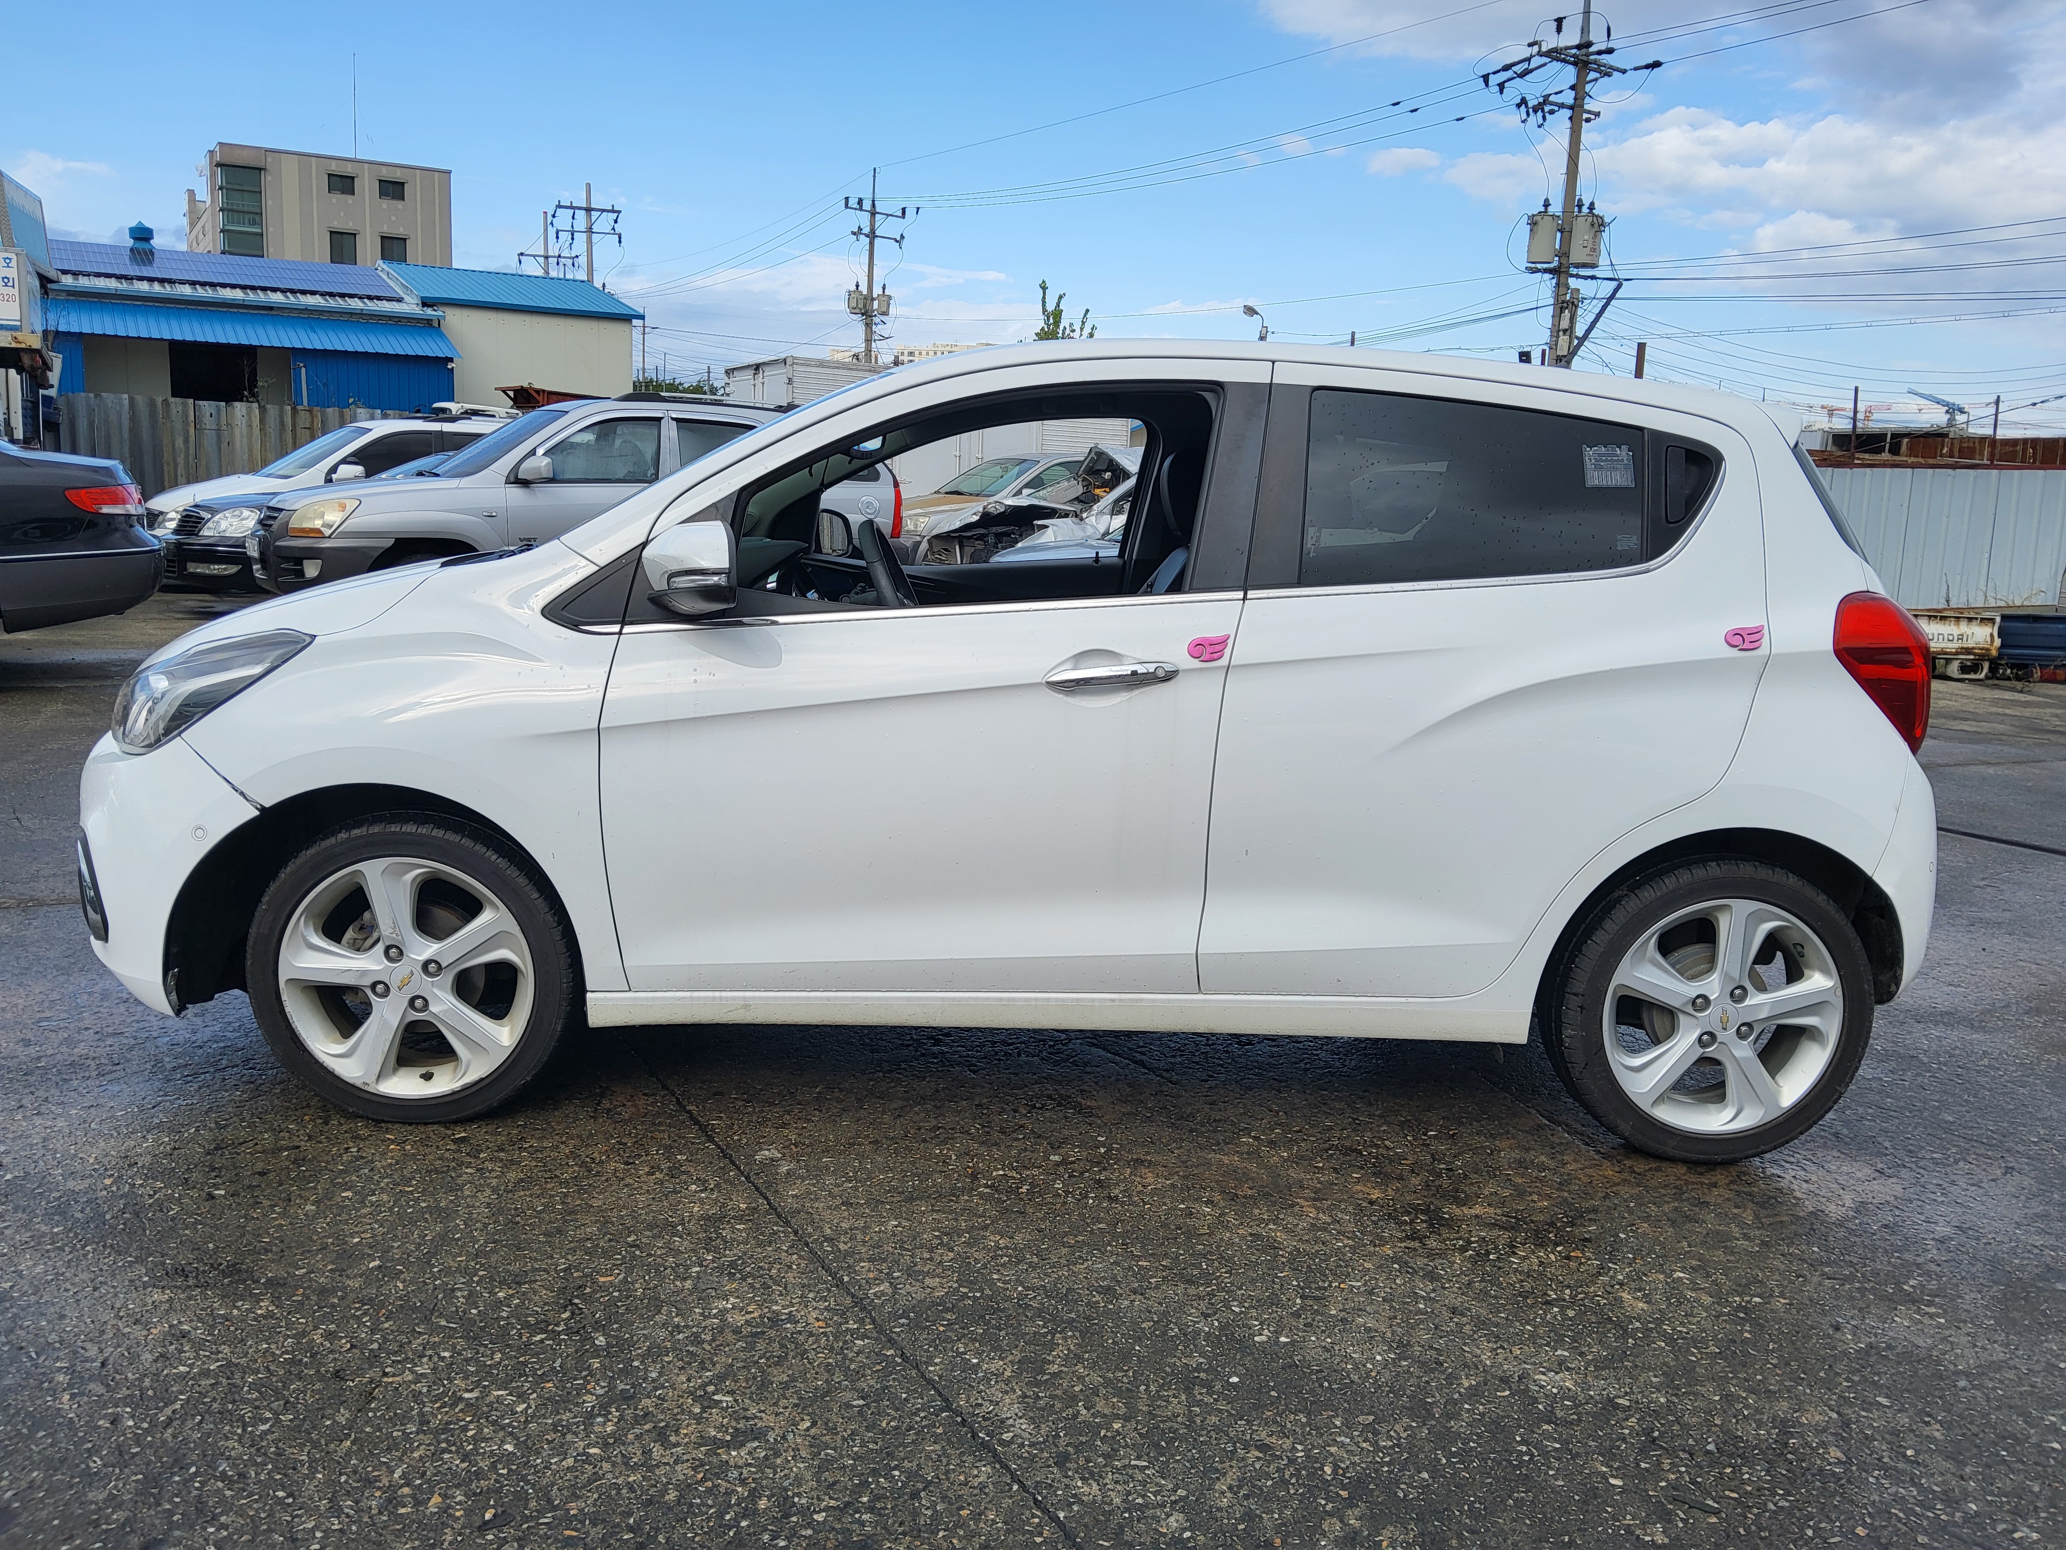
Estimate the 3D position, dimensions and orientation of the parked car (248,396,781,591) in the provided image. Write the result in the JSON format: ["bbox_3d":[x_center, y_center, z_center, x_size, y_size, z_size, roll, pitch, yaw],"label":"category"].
[{"bbox_3d":[-3.194,-1.826,11.084,4.350,1.690,1.830,-5,13,-34],"label":"parked car"}]

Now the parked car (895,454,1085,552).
[{"bbox_3d":[0.080,-2.957,18.156,4.500,1.460,1.750,-4,12,-31],"label":"parked car"}]

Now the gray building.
[{"bbox_3d":[-45.822,-29.105,101.921,13.000,19.000,15.500,-3,12,-29],"label":"gray building"}]

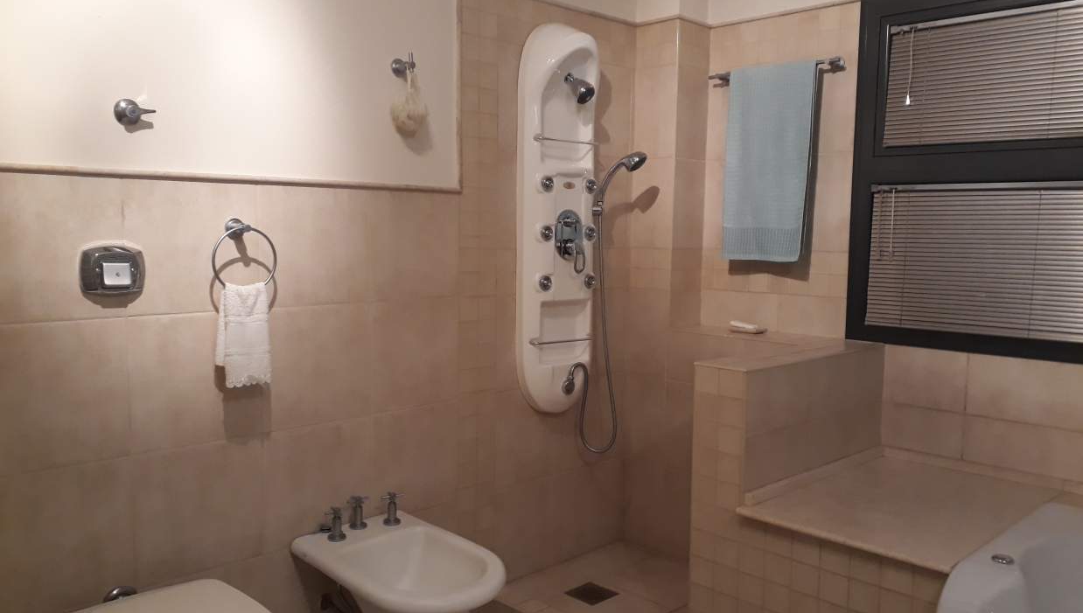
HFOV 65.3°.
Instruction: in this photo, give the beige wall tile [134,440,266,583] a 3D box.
[{"bbox_3d":[-0.855,0.507,2.130,0.332,0.332,0.012,-5,7,-44],"label":"beige wall tile"}]

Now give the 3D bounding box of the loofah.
[{"bbox_3d":[-0.384,-0.584,2.433,0.100,0.190,0.085,-5,7,-45],"label":"loofah"}]

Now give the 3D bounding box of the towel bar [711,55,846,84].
[{"bbox_3d":[0.800,-0.816,2.912,0.080,0.045,0.505,-5,7,-44],"label":"towel bar"}]

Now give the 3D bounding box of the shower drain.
[{"bbox_3d":[0.170,0.978,2.870,0.129,0.012,0.129,-5,7,-45],"label":"shower drain"}]

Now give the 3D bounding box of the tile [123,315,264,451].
[{"bbox_3d":[-0.852,0.178,2.100,0.332,0.328,0.012,-5,7,-44],"label":"tile"}]

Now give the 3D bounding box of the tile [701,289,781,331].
[{"bbox_3d":[0.725,0.013,3.123,0.012,0.137,0.317,-5,7,-44],"label":"tile"}]

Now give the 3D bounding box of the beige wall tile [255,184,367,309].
[{"bbox_3d":[-0.618,-0.166,2.323,0.330,0.328,0.010,-5,7,-45],"label":"beige wall tile"}]

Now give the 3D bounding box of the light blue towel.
[{"bbox_3d":[0.789,-0.504,2.969,0.060,0.680,0.345,-5,7,-45],"label":"light blue towel"}]

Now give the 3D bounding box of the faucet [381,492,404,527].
[{"bbox_3d":[-0.438,0.590,2.478,0.057,0.090,0.057,-4,7,-44],"label":"faucet"}]

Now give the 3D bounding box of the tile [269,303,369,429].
[{"bbox_3d":[-0.636,0.165,2.389,0.332,0.332,0.011,-4,7,-44],"label":"tile"}]

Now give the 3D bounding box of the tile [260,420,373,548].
[{"bbox_3d":[-0.641,0.500,2.420,0.332,0.332,0.011,-4,7,-44],"label":"tile"}]

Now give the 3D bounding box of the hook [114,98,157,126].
[{"bbox_3d":[-0.948,-0.456,1.977,0.080,0.058,0.055,-4,7,-44],"label":"hook"}]

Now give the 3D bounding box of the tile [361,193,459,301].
[{"bbox_3d":[-0.390,-0.185,2.587,0.332,0.328,0.011,-4,7,-44],"label":"tile"}]

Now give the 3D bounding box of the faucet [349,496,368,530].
[{"bbox_3d":[-0.531,0.592,2.445,0.057,0.090,0.057,-4,7,-44],"label":"faucet"}]

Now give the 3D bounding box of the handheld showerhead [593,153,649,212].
[{"bbox_3d":[0.279,-0.444,2.996,0.185,0.210,0.075,1,5,1],"label":"handheld showerhead"}]

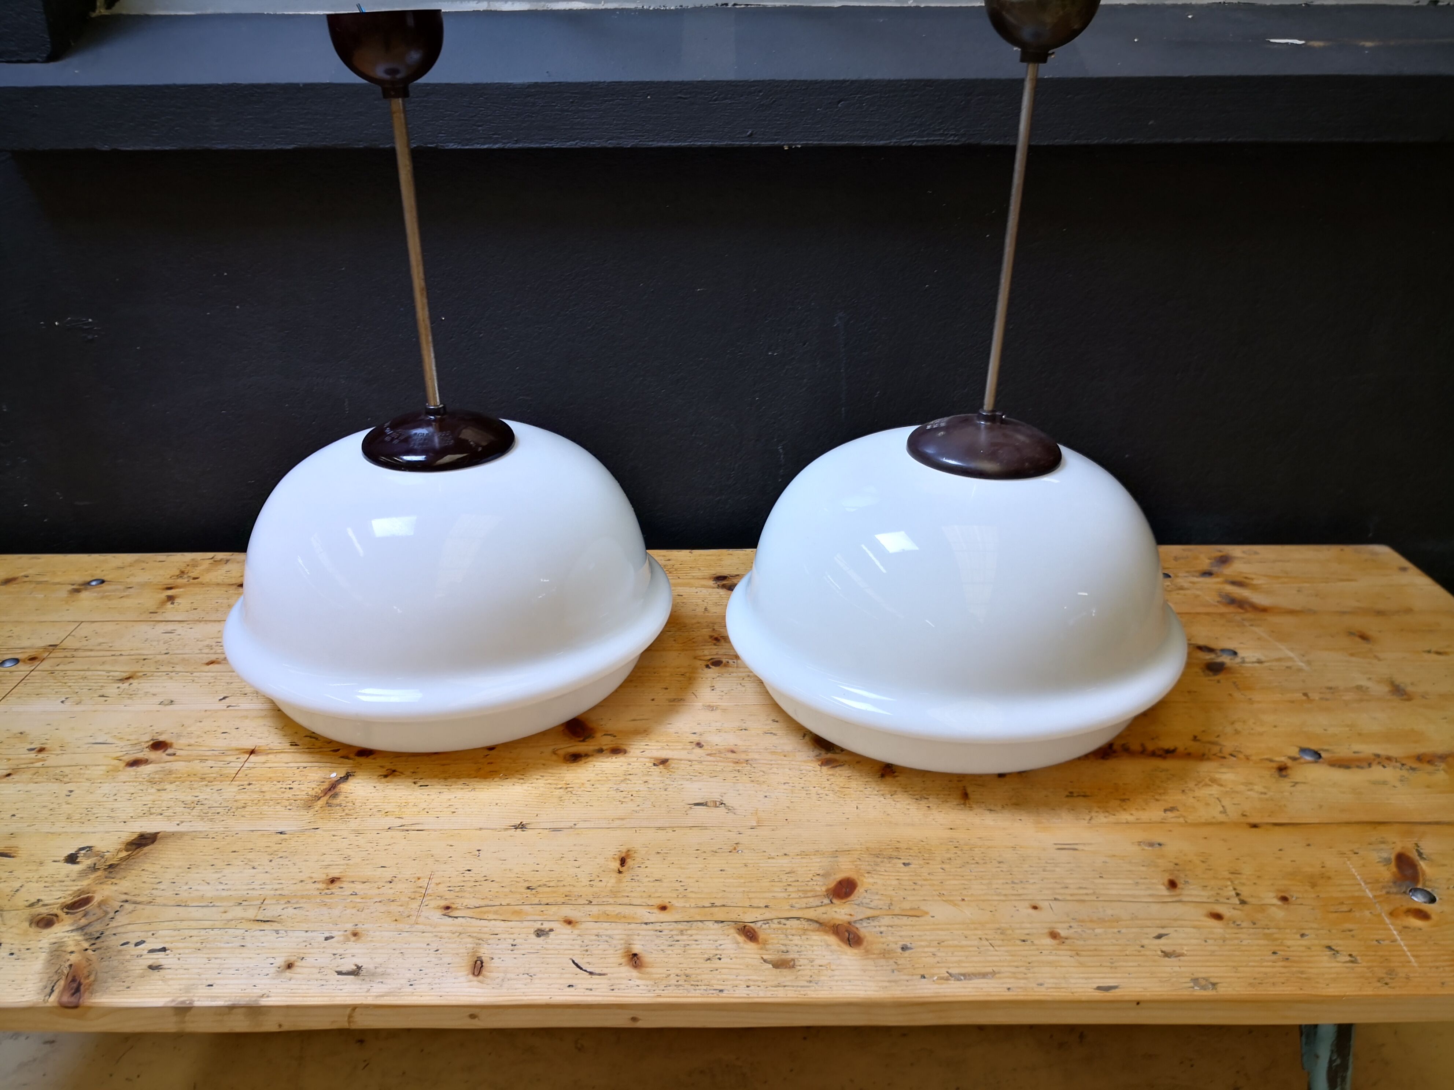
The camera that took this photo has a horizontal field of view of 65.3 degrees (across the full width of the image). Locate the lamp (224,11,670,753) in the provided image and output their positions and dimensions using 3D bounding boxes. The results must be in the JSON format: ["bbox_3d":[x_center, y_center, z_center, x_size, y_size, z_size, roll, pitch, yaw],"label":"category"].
[{"bbox_3d":[-0.272,-0.141,1.045,0.445,0.634,0.445,0,24,0],"label":"lamp"}]

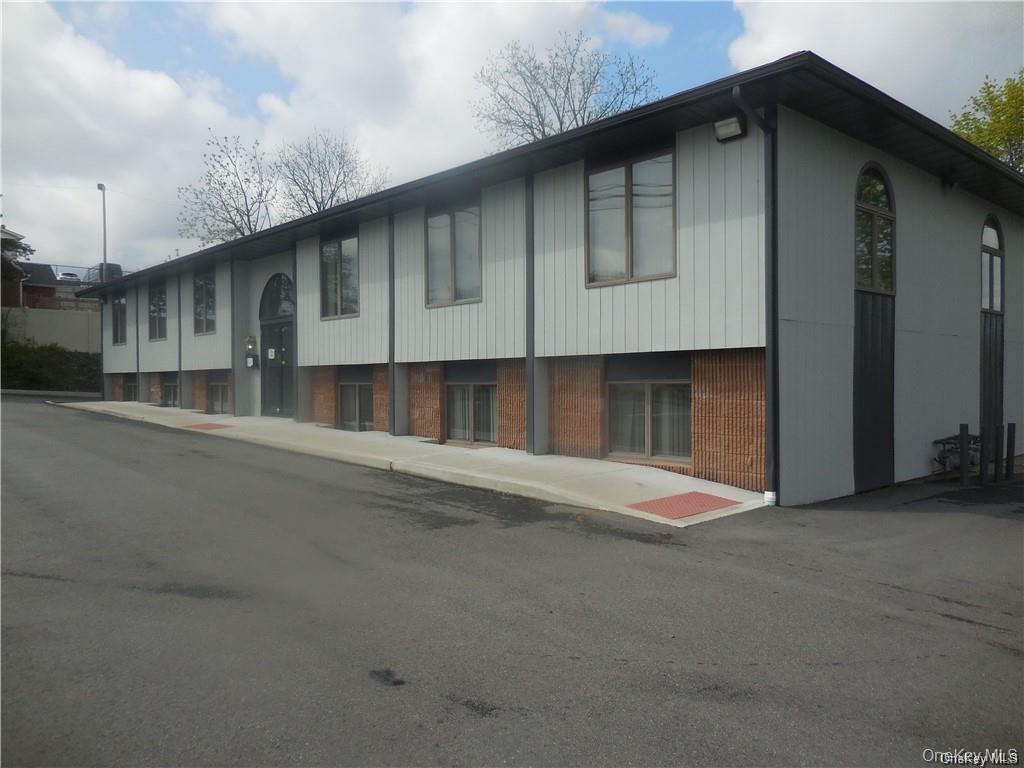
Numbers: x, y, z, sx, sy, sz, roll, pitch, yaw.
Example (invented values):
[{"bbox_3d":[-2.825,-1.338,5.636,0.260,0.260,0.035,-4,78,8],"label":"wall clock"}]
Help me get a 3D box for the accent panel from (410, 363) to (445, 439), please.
[{"bbox_3d":[-1.483,0.302,12.977,0.160,1.350,0.891,-1,0,-45],"label":"accent panel"}]

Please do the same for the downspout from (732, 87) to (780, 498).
[{"bbox_3d":[2.582,-0.868,7.804,0.700,4.330,0.110,-1,0,-45],"label":"downspout"}]

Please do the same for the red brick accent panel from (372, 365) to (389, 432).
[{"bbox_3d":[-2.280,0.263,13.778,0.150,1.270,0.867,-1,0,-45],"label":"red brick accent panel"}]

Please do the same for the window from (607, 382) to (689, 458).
[{"bbox_3d":[1.827,0.476,9.693,0.100,1.050,1.380,-1,1,-43],"label":"window"}]

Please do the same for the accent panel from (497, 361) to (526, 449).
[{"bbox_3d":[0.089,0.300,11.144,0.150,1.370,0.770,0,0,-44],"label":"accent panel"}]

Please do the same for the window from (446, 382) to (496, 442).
[{"bbox_3d":[-0.657,0.486,12.199,0.120,1.000,1.380,-1,0,-45],"label":"window"}]

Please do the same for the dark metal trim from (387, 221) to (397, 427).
[{"bbox_3d":[-2.114,-1.063,13.334,0.100,3.940,0.170,-1,1,-43],"label":"dark metal trim"}]

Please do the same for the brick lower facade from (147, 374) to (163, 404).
[{"bbox_3d":[-11.251,0.147,23.520,0.180,0.970,1.120,-1,1,-43],"label":"brick lower facade"}]

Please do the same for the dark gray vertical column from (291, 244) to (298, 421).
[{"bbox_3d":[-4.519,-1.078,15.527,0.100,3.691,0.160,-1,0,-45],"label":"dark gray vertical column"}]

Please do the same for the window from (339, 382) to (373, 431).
[{"bbox_3d":[-2.956,0.438,14.448,0.120,0.947,1.381,-1,1,-43],"label":"window"}]

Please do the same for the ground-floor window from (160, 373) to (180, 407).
[{"bbox_3d":[-9.827,0.177,21.491,0.120,1.060,1.370,-1,0,-45],"label":"ground-floor window"}]

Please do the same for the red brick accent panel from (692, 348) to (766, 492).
[{"bbox_3d":[2.555,0.410,8.590,0.150,1.610,0.950,0,0,-44],"label":"red brick accent panel"}]

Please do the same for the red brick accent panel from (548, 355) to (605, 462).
[{"bbox_3d":[0.916,0.317,10.288,0.150,1.410,0.970,0,0,-44],"label":"red brick accent panel"}]

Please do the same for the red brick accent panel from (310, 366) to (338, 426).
[{"bbox_3d":[-3.818,0.232,15.191,0.150,1.200,1.020,0,0,-44],"label":"red brick accent panel"}]

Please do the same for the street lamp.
[{"bbox_3d":[-27.688,-10.125,50.000,0.550,6.931,0.300,0,0,-18],"label":"street lamp"}]

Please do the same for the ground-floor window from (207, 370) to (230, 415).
[{"bbox_3d":[-7.499,0.226,19.248,0.130,1.125,1.381,-1,1,-43],"label":"ground-floor window"}]

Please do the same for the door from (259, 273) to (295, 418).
[{"bbox_3d":[-5.226,-0.887,16.851,0.150,3.384,2.170,-1,1,-43],"label":"door"}]

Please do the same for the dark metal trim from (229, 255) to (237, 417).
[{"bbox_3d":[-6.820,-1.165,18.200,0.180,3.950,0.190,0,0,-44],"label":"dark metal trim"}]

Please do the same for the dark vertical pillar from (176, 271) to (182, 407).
[{"bbox_3d":[-9.399,-1.238,21.088,0.100,3.870,0.170,-1,1,-43],"label":"dark vertical pillar"}]

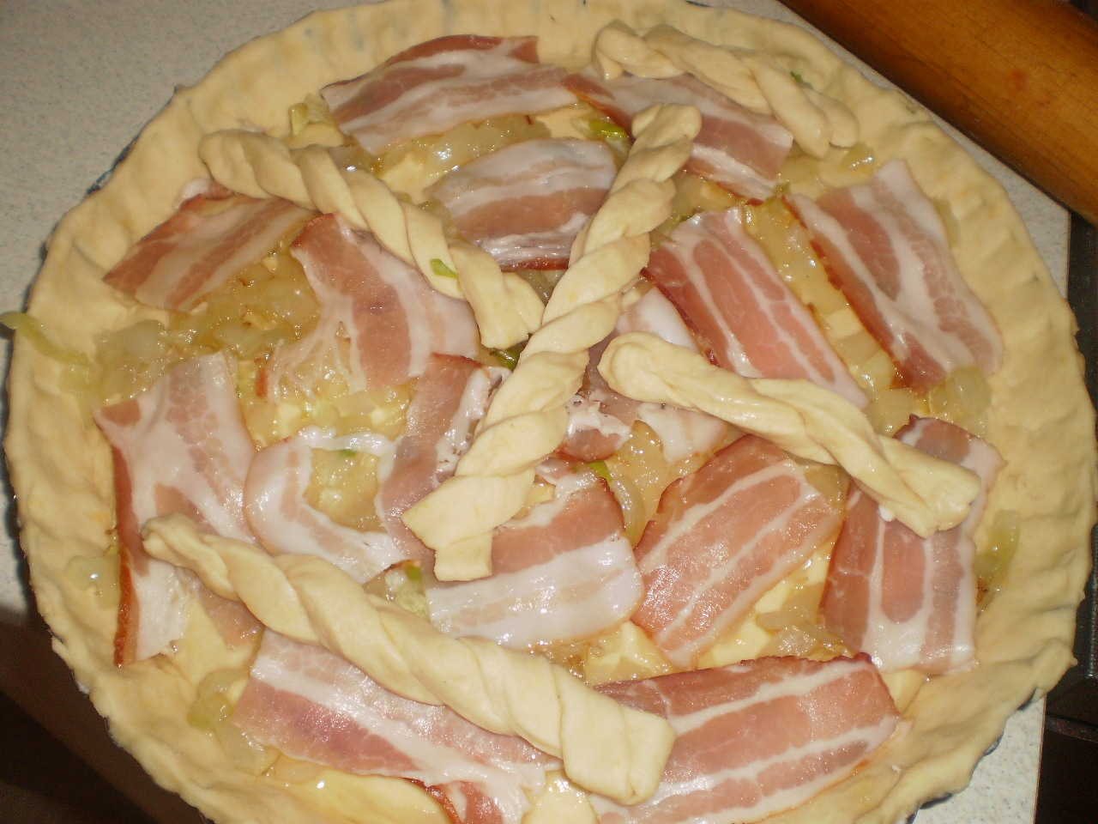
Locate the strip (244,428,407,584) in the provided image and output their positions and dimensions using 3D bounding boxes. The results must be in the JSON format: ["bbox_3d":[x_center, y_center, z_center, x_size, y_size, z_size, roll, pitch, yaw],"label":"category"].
[{"bbox_3d":[-0.059,0.025,0.299,0.040,0.008,0.045,-7,64,-6],"label":"strip"}]

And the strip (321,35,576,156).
[{"bbox_3d":[-0.032,-0.103,0.365,0.078,0.008,0.039,-17,65,-11],"label":"strip"}]

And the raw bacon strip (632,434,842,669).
[{"bbox_3d":[0.046,0.034,0.307,0.067,0.007,0.035,-41,71,-19],"label":"raw bacon strip"}]

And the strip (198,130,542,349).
[{"bbox_3d":[-0.052,-0.057,0.340,0.119,0.014,0.025,33,67,14],"label":"strip"}]

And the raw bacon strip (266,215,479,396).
[{"bbox_3d":[-0.048,-0.030,0.327,0.057,0.008,0.061,4,63,-1],"label":"raw bacon strip"}]

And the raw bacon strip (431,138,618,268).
[{"bbox_3d":[-0.008,-0.063,0.346,0.058,0.008,0.048,-1,63,-3],"label":"raw bacon strip"}]

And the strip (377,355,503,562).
[{"bbox_3d":[-0.030,0.010,0.317,0.025,0.007,0.060,11,64,4],"label":"strip"}]

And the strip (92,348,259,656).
[{"bbox_3d":[-0.098,0.024,0.305,0.042,0.007,0.086,-13,65,-8],"label":"strip"}]

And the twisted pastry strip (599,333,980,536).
[{"bbox_3d":[0.065,0.002,0.306,0.102,0.016,0.027,26,65,10],"label":"twisted pastry strip"}]

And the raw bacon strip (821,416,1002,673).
[{"bbox_3d":[0.099,0.034,0.308,0.041,0.007,0.074,15,64,6],"label":"raw bacon strip"}]

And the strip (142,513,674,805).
[{"bbox_3d":[-0.038,0.055,0.274,0.137,0.016,0.022,23,65,9],"label":"strip"}]

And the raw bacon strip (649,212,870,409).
[{"bbox_3d":[0.059,-0.027,0.337,0.038,0.007,0.078,-24,67,-13],"label":"raw bacon strip"}]

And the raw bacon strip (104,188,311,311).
[{"bbox_3d":[-0.101,-0.050,0.341,0.035,0.007,0.053,30,67,13],"label":"raw bacon strip"}]

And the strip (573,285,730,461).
[{"bbox_3d":[0.030,-0.010,0.328,0.045,0.007,0.058,8,64,2],"label":"strip"}]

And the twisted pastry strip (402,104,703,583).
[{"bbox_3d":[0.006,-0.027,0.318,0.026,0.016,0.164,23,64,9],"label":"twisted pastry strip"}]

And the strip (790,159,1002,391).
[{"bbox_3d":[0.107,-0.041,0.343,0.042,0.007,0.079,-18,65,-10],"label":"strip"}]

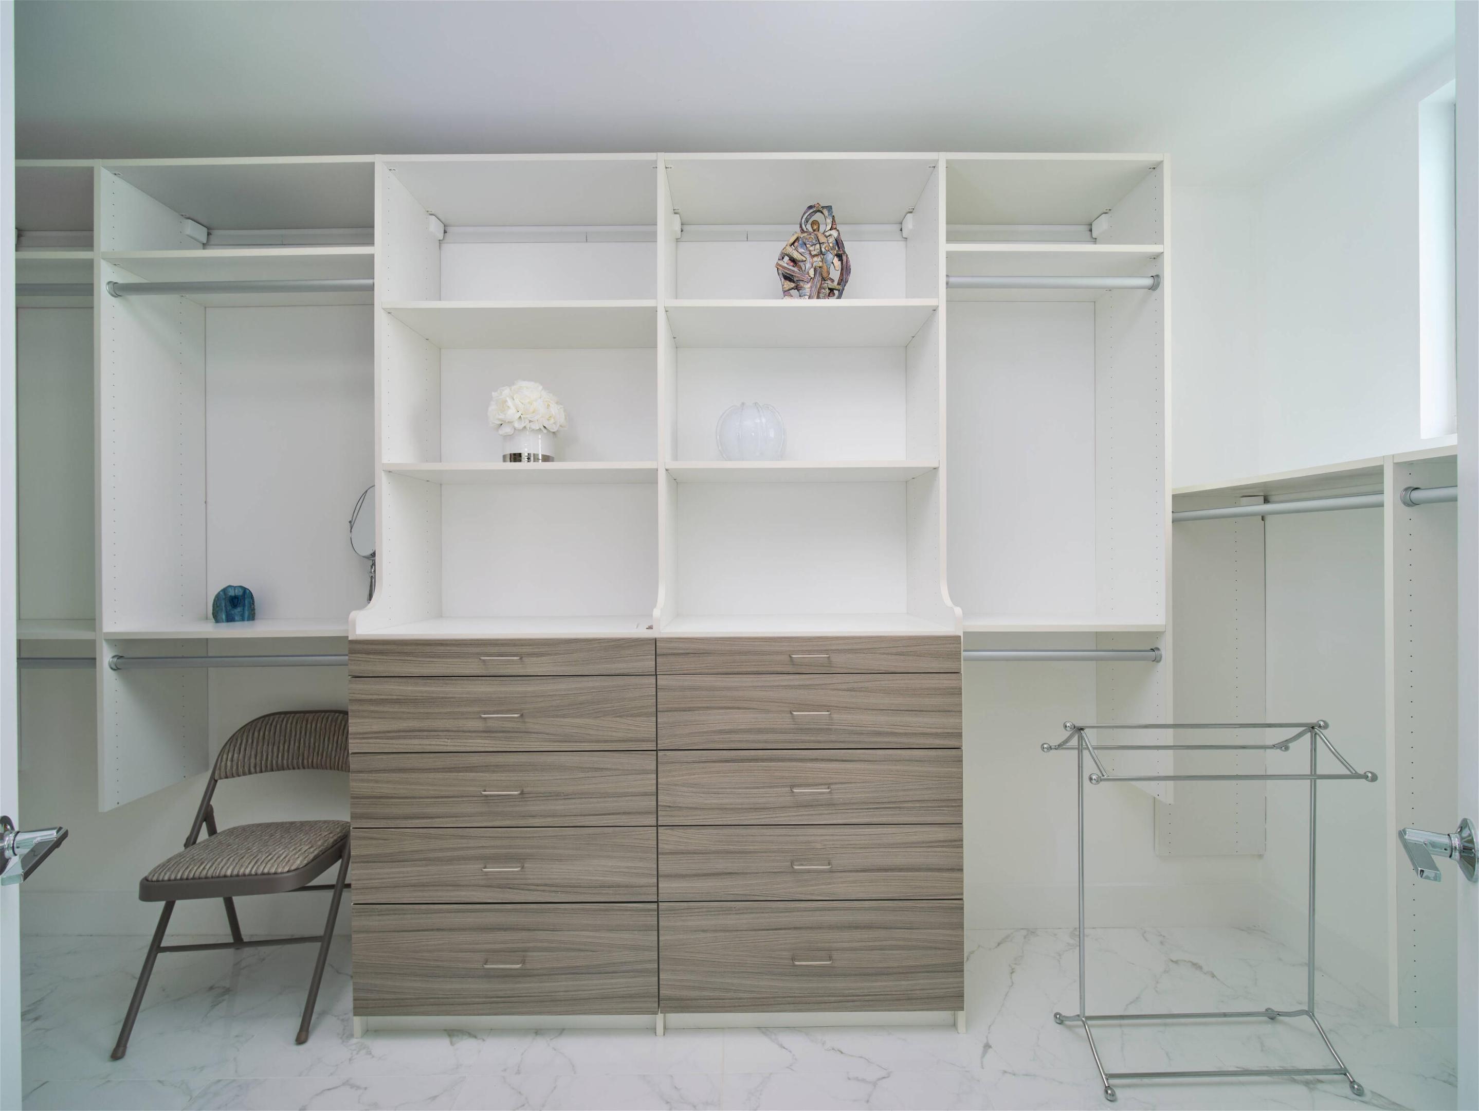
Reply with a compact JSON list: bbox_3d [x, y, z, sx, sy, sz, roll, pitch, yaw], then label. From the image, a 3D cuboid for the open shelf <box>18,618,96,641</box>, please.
[{"bbox_3d":[-2.088,0.226,1.819,0.603,0.019,0.326,0,0,0],"label":"open shelf"}]

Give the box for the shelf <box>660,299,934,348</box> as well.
[{"bbox_3d":[0.174,-0.700,1.826,0.762,0.020,0.330,0,0,0],"label":"shelf"}]

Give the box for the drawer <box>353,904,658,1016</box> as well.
[{"bbox_3d":[-0.596,1.028,1.730,0.774,0.284,0.420,0,0,0],"label":"drawer"}]

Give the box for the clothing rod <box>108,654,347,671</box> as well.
[{"bbox_3d":[-1.381,0.302,1.697,0.755,0.037,0.037,0,0,0],"label":"clothing rod"}]

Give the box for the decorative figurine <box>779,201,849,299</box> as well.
[{"bbox_3d":[0.217,-0.884,1.800,0.219,0.347,0.100,0,0,0],"label":"decorative figurine"}]

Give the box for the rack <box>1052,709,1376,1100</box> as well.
[{"bbox_3d":[1.129,0.821,1.476,0.660,0.829,0.250,0,0,-1],"label":"rack"}]

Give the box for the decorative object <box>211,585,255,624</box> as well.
[{"bbox_3d":[-1.608,0.153,1.909,0.112,0.116,0.060,0,0,-25],"label":"decorative object"}]

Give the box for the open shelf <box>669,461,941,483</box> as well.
[{"bbox_3d":[0.174,-0.250,1.823,0.753,0.019,0.326,0,0,0],"label":"open shelf"}]

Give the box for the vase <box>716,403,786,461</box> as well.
[{"bbox_3d":[0.027,-0.364,1.825,0.209,0.205,0.209,0,0,0],"label":"vase"}]

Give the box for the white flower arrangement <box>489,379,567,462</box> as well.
[{"bbox_3d":[-0.647,-0.396,1.828,0.237,0.278,0.237,0,0,0],"label":"white flower arrangement"}]

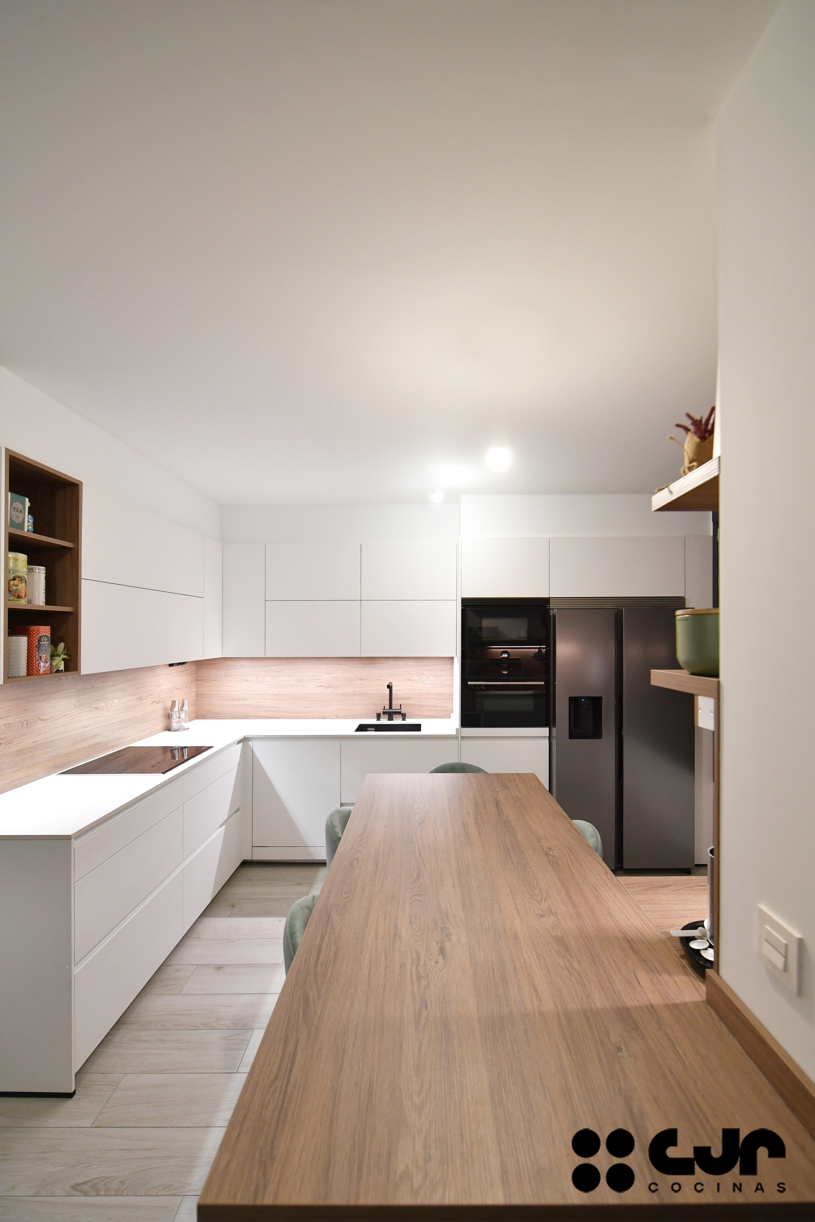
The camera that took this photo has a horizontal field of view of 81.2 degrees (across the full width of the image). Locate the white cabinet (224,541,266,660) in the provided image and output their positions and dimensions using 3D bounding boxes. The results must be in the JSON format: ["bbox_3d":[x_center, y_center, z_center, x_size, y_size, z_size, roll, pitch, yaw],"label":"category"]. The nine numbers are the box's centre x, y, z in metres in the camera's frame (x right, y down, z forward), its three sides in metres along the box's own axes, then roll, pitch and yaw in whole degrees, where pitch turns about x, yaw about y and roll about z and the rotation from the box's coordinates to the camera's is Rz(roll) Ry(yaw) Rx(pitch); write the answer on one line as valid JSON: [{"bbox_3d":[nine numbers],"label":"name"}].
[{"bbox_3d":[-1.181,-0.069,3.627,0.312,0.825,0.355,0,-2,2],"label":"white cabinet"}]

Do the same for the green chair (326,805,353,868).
[{"bbox_3d":[-0.060,1.218,1.833,0.510,0.915,0.490,0,-2,2],"label":"green chair"}]

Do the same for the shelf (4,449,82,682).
[{"bbox_3d":[-1.620,-0.154,1.900,0.370,0.845,0.395,0,-2,1],"label":"shelf"}]

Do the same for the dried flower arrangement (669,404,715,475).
[{"bbox_3d":[0.755,-0.430,1.230,0.130,0.180,0.130,0,-2,1],"label":"dried flower arrangement"}]

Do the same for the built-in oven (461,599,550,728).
[{"bbox_3d":[0.671,0.367,3.495,0.596,0.872,0.560,0,-2,2],"label":"built-in oven"}]

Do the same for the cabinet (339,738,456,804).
[{"bbox_3d":[-0.050,1.109,3.530,0.794,0.444,0.560,0,-2,2],"label":"cabinet"}]

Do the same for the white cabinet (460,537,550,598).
[{"bbox_3d":[0.672,-0.285,3.520,0.607,0.419,0.580,0,-2,2],"label":"white cabinet"}]

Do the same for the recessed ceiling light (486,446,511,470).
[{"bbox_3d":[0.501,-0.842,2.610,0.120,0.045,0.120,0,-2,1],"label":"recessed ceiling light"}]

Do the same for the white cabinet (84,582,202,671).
[{"bbox_3d":[-1.547,0.094,2.588,0.355,0.410,1.130,0,-2,2],"label":"white cabinet"}]

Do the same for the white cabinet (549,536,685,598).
[{"bbox_3d":[1.438,-0.285,3.520,0.925,0.419,0.580,0,-2,2],"label":"white cabinet"}]

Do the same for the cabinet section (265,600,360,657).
[{"bbox_3d":[-0.685,0.134,3.640,0.695,0.415,0.350,0,-1,1],"label":"cabinet section"}]

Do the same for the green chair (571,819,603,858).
[{"bbox_3d":[0.453,1.213,1.718,0.510,0.915,0.490,0,-2,2],"label":"green chair"}]

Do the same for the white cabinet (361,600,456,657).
[{"bbox_3d":[0.017,0.137,3.627,0.690,0.412,0.355,0,-2,2],"label":"white cabinet"}]

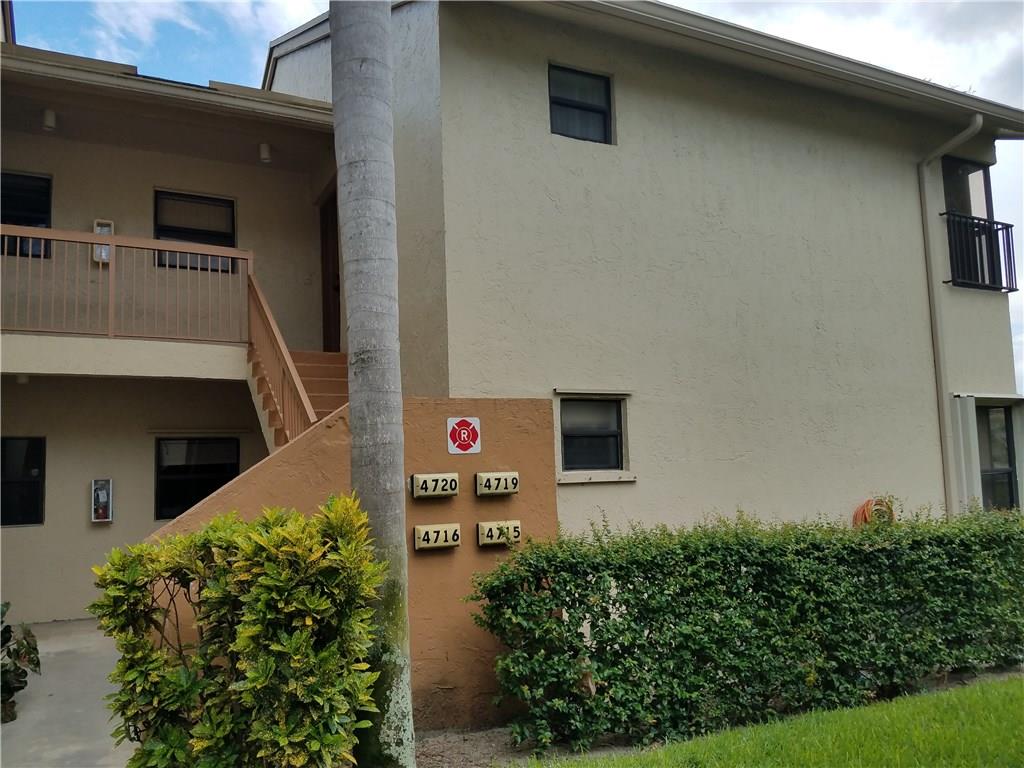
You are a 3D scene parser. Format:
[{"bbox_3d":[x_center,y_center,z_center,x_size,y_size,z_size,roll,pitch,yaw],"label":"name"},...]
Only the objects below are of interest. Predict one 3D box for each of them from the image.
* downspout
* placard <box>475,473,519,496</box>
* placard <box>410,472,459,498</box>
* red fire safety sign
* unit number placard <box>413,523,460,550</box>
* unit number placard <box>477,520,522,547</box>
[{"bbox_3d":[5.088,-0.399,8.598,0.085,5.150,0.710,1,-6,-27],"label":"downspout"},{"bbox_3d":[-0.093,0.643,4.941,0.292,0.146,0.050,1,-6,-27],"label":"placard"},{"bbox_3d":[-0.469,0.628,4.749,0.292,0.146,0.050,1,-6,-27],"label":"placard"},{"bbox_3d":[-0.303,0.331,4.889,0.228,0.229,0.010,1,-6,-27],"label":"red fire safety sign"},{"bbox_3d":[-0.457,0.936,4.721,0.292,0.146,0.050,1,-6,-27],"label":"unit number placard"},{"bbox_3d":[-0.082,0.952,4.913,0.292,0.146,0.050,1,-6,-27],"label":"unit number placard"}]

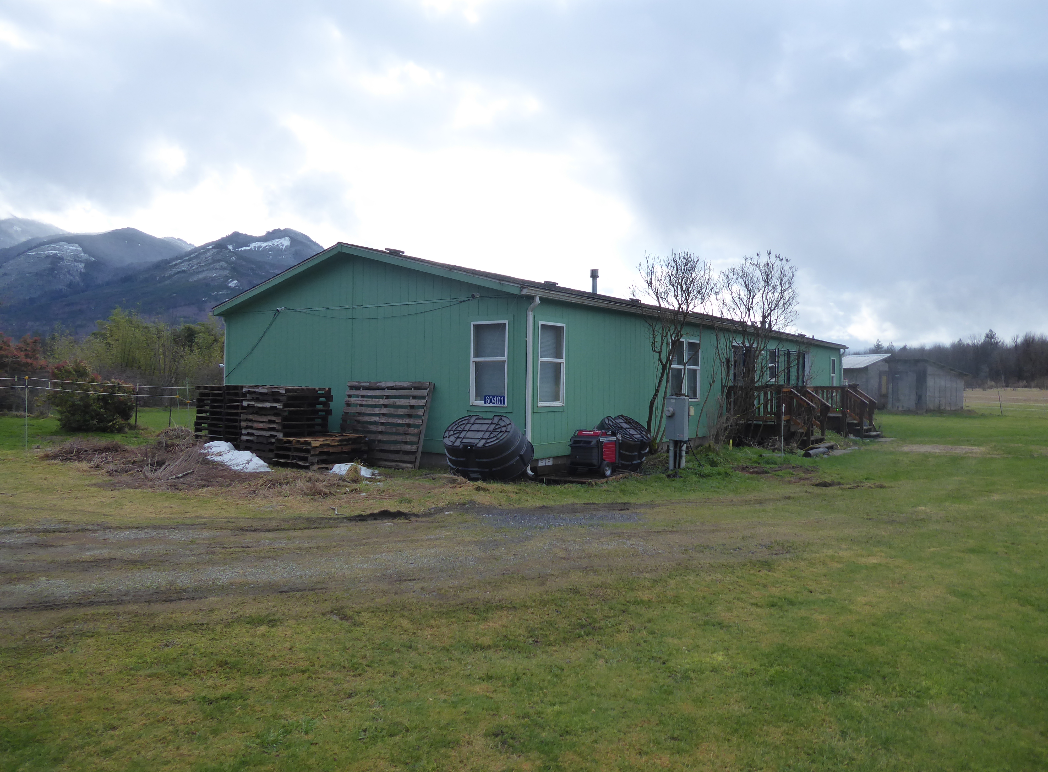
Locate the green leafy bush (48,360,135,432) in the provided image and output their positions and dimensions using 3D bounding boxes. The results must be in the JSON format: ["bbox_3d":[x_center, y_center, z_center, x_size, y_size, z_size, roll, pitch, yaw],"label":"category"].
[{"bbox_3d":[-12.429,0.239,21.780,2.376,2.029,2.178,0,0,-16],"label":"green leafy bush"}]

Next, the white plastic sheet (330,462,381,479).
[{"bbox_3d":[-2.689,1.288,11.979,0.772,0.178,0.446,1,0,27],"label":"white plastic sheet"}]

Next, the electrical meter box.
[{"bbox_3d":[2.557,0.560,12.672,0.346,0.752,0.218,1,0,36],"label":"electrical meter box"}]

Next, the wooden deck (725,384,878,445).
[{"bbox_3d":[8.249,0.766,21.392,2.079,1.485,8.118,1,0,36],"label":"wooden deck"}]

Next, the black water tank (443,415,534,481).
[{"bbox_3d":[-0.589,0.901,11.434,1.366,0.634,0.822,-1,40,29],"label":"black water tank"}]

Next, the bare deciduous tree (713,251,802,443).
[{"bbox_3d":[5.626,-0.927,18.216,2.079,4.554,1.881,1,0,24],"label":"bare deciduous tree"}]

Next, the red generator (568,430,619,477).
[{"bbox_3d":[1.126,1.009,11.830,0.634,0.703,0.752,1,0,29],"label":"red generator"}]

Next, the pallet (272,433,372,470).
[{"bbox_3d":[-3.557,1.141,13.166,0.990,0.475,1.267,1,0,30],"label":"pallet"}]

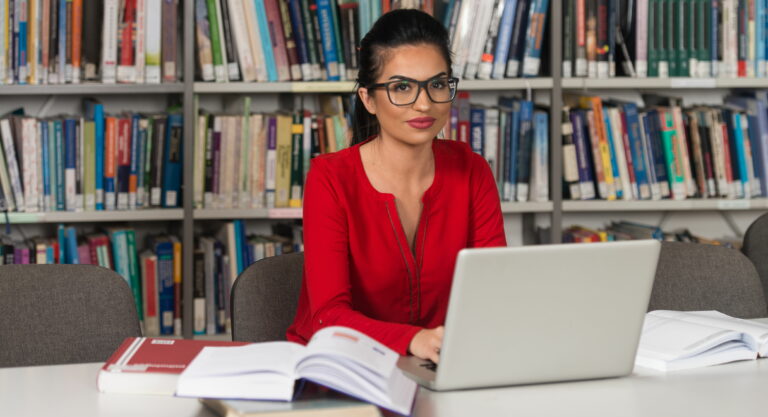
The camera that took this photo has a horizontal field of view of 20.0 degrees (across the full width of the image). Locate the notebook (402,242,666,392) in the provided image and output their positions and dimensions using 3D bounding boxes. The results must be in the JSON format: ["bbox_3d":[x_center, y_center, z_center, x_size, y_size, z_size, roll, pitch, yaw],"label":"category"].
[{"bbox_3d":[0.205,0.153,3.496,0.358,0.236,0.317,-2,7,-25],"label":"notebook"}]

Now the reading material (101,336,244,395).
[{"bbox_3d":[-0.325,0.252,3.458,0.208,0.036,0.267,1,7,2],"label":"reading material"}]

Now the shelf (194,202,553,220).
[{"bbox_3d":[-0.051,-0.008,5.632,0.920,0.030,0.270,-1,7,-11],"label":"shelf"}]

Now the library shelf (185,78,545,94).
[{"bbox_3d":[-0.051,-0.322,5.632,0.920,0.030,0.270,-1,7,-11],"label":"library shelf"}]

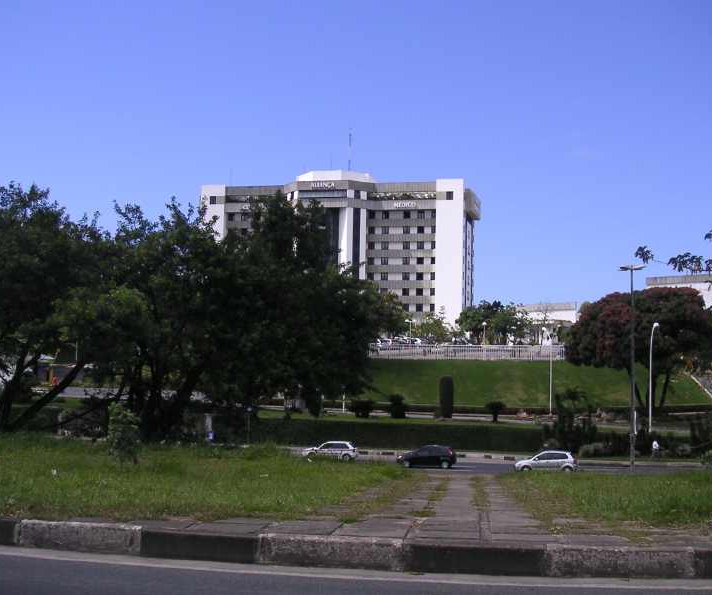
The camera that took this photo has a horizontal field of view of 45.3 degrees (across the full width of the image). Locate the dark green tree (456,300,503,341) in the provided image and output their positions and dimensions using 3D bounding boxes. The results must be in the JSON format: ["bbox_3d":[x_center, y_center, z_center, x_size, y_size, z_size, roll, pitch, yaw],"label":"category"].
[{"bbox_3d":[17.239,3.560,119.000,6.421,6.282,6.100,1,-3,8],"label":"dark green tree"}]

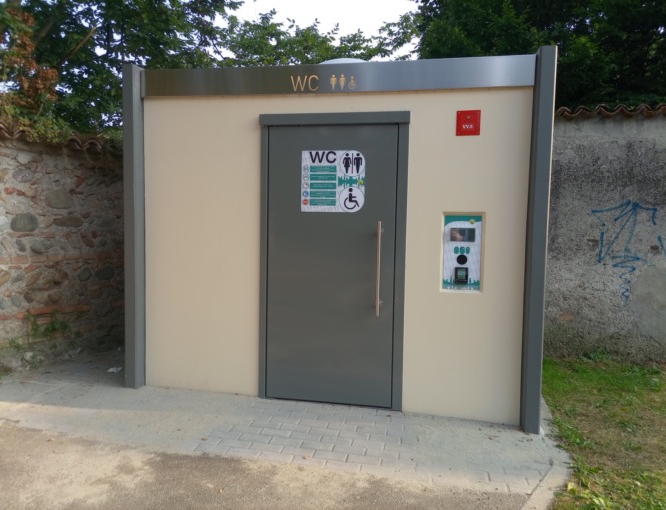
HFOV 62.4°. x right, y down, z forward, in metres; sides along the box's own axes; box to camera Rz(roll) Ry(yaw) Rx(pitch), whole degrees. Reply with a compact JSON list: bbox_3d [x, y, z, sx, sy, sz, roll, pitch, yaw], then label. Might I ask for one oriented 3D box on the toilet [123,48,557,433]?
[{"bbox_3d":[0.143,-0.232,5.070,3.170,2.624,2.200,2,5,13],"label":"toilet"}]

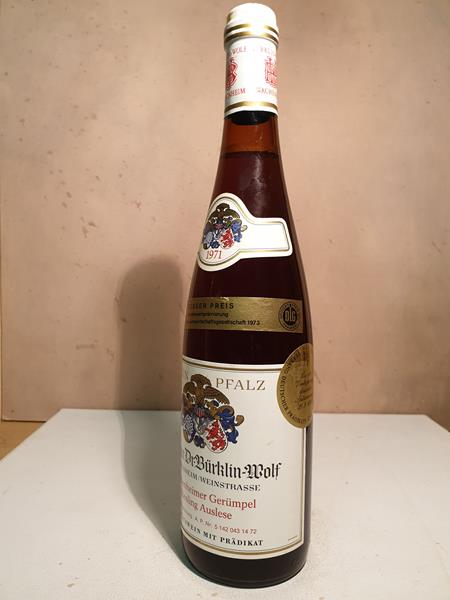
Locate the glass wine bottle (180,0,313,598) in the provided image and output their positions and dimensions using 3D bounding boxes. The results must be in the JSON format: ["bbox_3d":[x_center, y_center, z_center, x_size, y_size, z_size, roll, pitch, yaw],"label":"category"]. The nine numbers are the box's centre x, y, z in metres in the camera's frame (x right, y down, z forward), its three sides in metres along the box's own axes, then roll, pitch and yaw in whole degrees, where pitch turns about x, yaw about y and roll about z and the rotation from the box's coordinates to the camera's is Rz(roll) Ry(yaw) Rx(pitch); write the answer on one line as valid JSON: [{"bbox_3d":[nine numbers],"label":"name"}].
[{"bbox_3d":[0.014,-0.006,0.268,0.078,0.317,0.078,1,2,0],"label":"glass wine bottle"}]

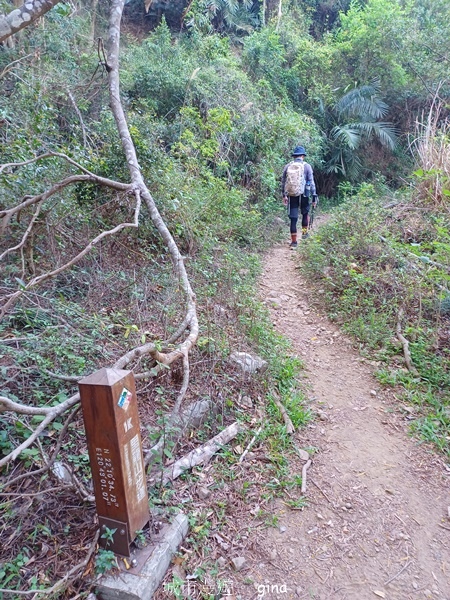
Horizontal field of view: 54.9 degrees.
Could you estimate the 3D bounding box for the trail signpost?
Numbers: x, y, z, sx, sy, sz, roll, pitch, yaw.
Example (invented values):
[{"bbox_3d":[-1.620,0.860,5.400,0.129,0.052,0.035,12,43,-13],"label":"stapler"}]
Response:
[{"bbox_3d":[-0.464,0.683,1.863,0.151,0.830,0.151,2,15,21],"label":"trail signpost"}]

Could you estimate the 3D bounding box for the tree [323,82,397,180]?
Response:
[{"bbox_3d":[3.235,-4.035,10.500,1.550,2.100,1.500,-2,14,0],"label":"tree"}]

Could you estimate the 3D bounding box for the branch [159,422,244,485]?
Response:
[{"bbox_3d":[-0.115,0.862,2.452,0.571,0.075,0.080,-19,22,-41],"label":"branch"}]

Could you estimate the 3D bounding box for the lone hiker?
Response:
[{"bbox_3d":[1.295,-1.773,7.481,0.540,1.680,0.520,2,14,17],"label":"lone hiker"}]

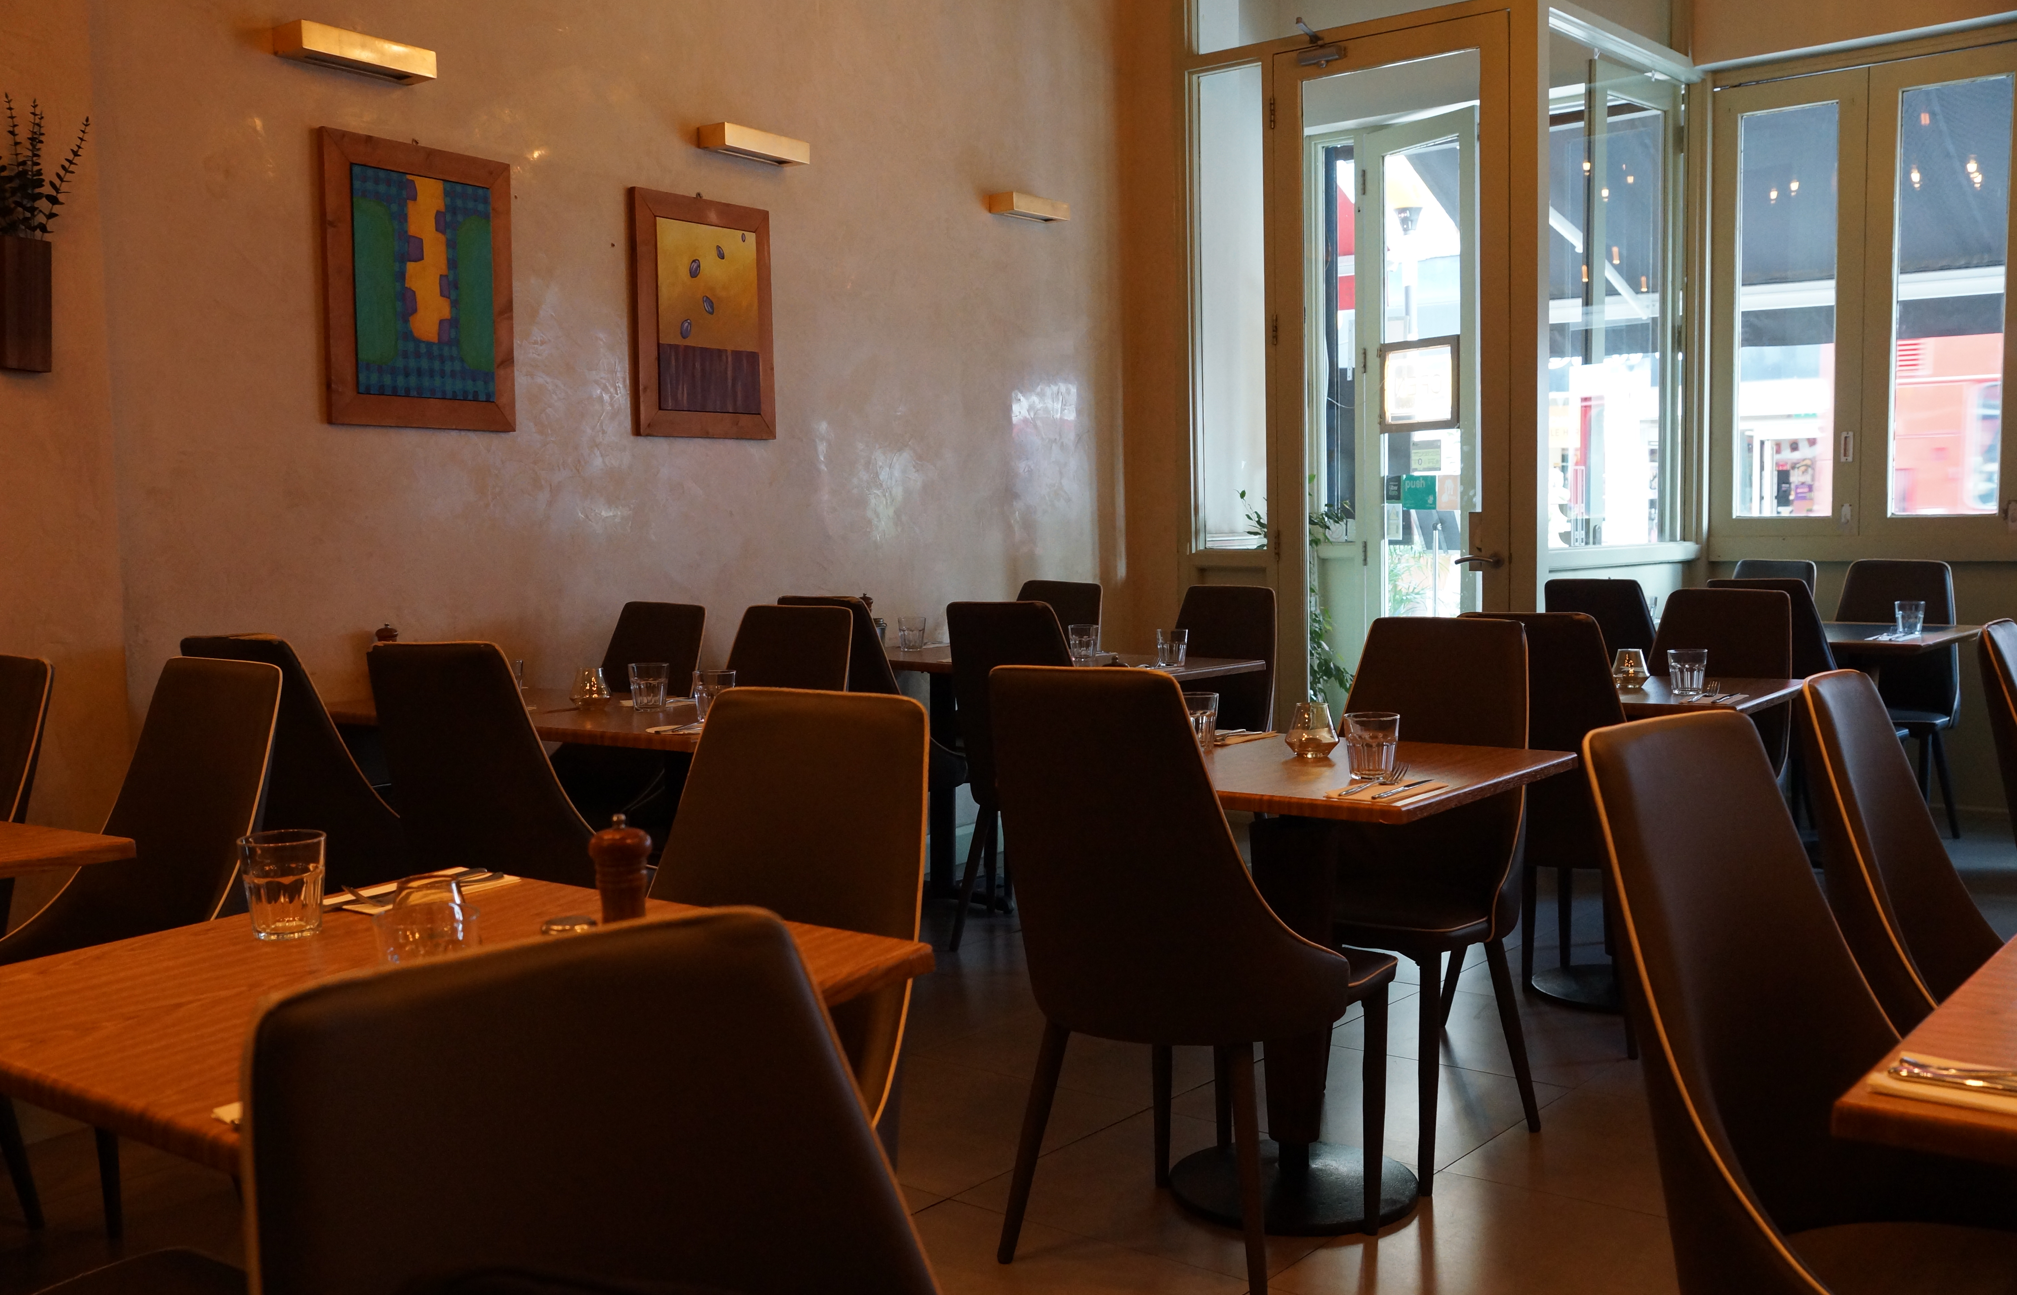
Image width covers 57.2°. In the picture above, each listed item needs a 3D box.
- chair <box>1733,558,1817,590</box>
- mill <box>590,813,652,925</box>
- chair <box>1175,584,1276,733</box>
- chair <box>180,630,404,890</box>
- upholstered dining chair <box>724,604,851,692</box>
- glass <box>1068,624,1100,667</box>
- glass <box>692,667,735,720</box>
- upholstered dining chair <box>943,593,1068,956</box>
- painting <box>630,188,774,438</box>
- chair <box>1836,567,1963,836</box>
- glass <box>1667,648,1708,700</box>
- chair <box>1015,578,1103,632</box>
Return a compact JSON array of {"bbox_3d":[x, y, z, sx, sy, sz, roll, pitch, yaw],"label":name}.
[{"bbox_3d":[2.643,0.168,6.675,0.575,0.942,0.490,-4,5,-38],"label":"chair"},{"bbox_3d":[-0.386,0.225,1.840,0.062,0.117,0.062,-1,4,0],"label":"mill"},{"bbox_3d":[0.516,0.302,5.317,0.490,0.942,0.575,2,5,39],"label":"chair"},{"bbox_3d":[-1.435,0.446,4.083,0.490,0.965,0.585,2,4,34],"label":"chair"},{"bbox_3d":[-0.650,0.385,4.433,0.490,0.942,0.575,1,5,32],"label":"upholstered dining chair"},{"bbox_3d":[0.222,-0.013,5.442,0.089,0.100,0.089,-1,4,0],"label":"glass"},{"bbox_3d":[-0.612,0.099,3.848,0.088,0.094,0.088,-1,4,0],"label":"glass"},{"bbox_3d":[0.134,0.352,5.186,0.490,0.965,0.585,2,4,34],"label":"upholstered dining chair"},{"bbox_3d":[-0.947,-1.025,5.784,0.030,0.738,0.580,2,5,36],"label":"painting"},{"bbox_3d":[2.987,0.186,6.332,0.490,0.942,0.575,2,5,38],"label":"chair"},{"bbox_3d":[1.651,0.061,4.498,0.092,0.101,0.092,2,5,36],"label":"glass"},{"bbox_3d":[0.015,0.274,5.950,0.500,0.960,0.560,2,5,36],"label":"chair"}]

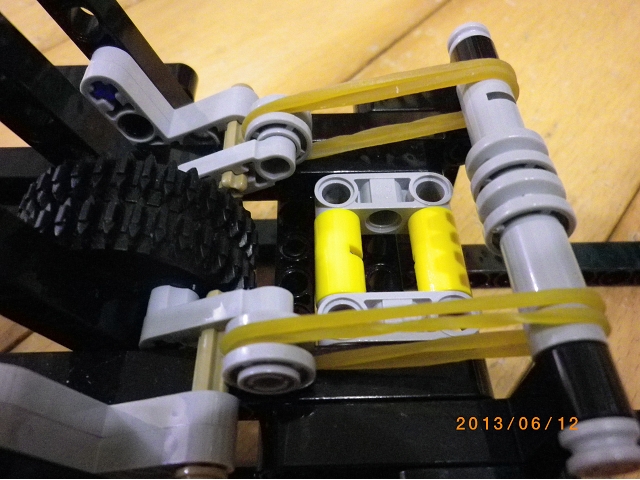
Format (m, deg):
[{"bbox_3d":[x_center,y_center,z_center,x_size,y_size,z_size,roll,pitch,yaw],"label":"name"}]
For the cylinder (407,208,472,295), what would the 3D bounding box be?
[{"bbox_3d":[0.019,0.004,0.083,0.008,0.008,0.016,-1,54,-1],"label":"cylinder"}]

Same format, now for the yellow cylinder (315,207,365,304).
[{"bbox_3d":[0.003,0.004,0.083,0.008,0.008,0.016,-1,54,-1],"label":"yellow cylinder"}]

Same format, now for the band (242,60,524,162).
[{"bbox_3d":[0.009,-0.021,0.086,0.045,0.012,0.004,-8,54,12],"label":"band"}]

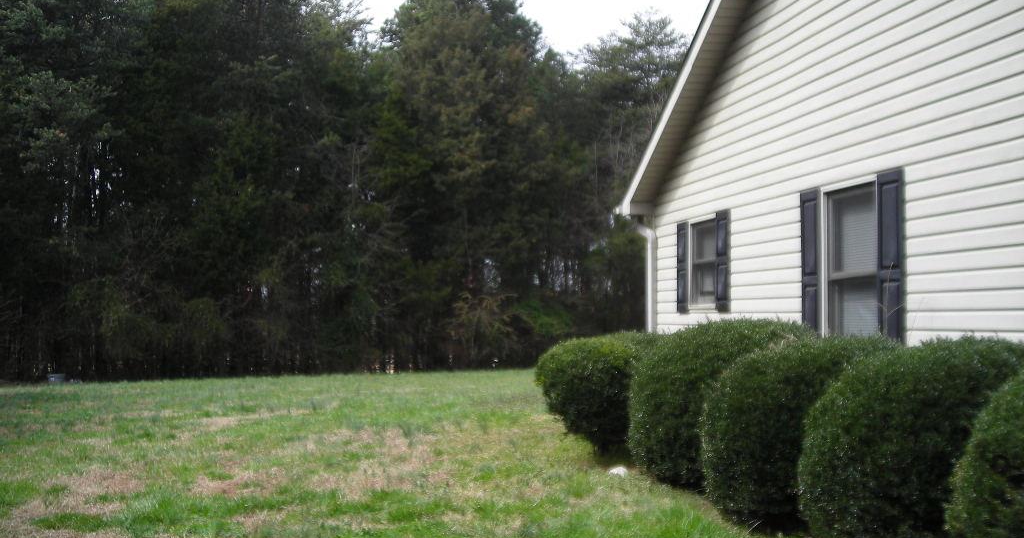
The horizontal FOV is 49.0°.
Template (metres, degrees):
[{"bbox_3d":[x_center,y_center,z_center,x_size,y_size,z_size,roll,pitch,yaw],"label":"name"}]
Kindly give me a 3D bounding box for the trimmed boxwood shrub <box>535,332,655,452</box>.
[{"bbox_3d":[0.888,1.279,11.401,1.340,1.280,1.340,0,-2,0],"label":"trimmed boxwood shrub"}]

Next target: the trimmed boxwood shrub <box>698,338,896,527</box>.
[{"bbox_3d":[1.984,1.052,7.394,1.480,1.250,1.480,0,-2,-11],"label":"trimmed boxwood shrub"}]

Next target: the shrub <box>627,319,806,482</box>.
[{"bbox_3d":[1.661,1.076,9.012,1.480,1.360,1.480,0,-2,-11],"label":"shrub"}]

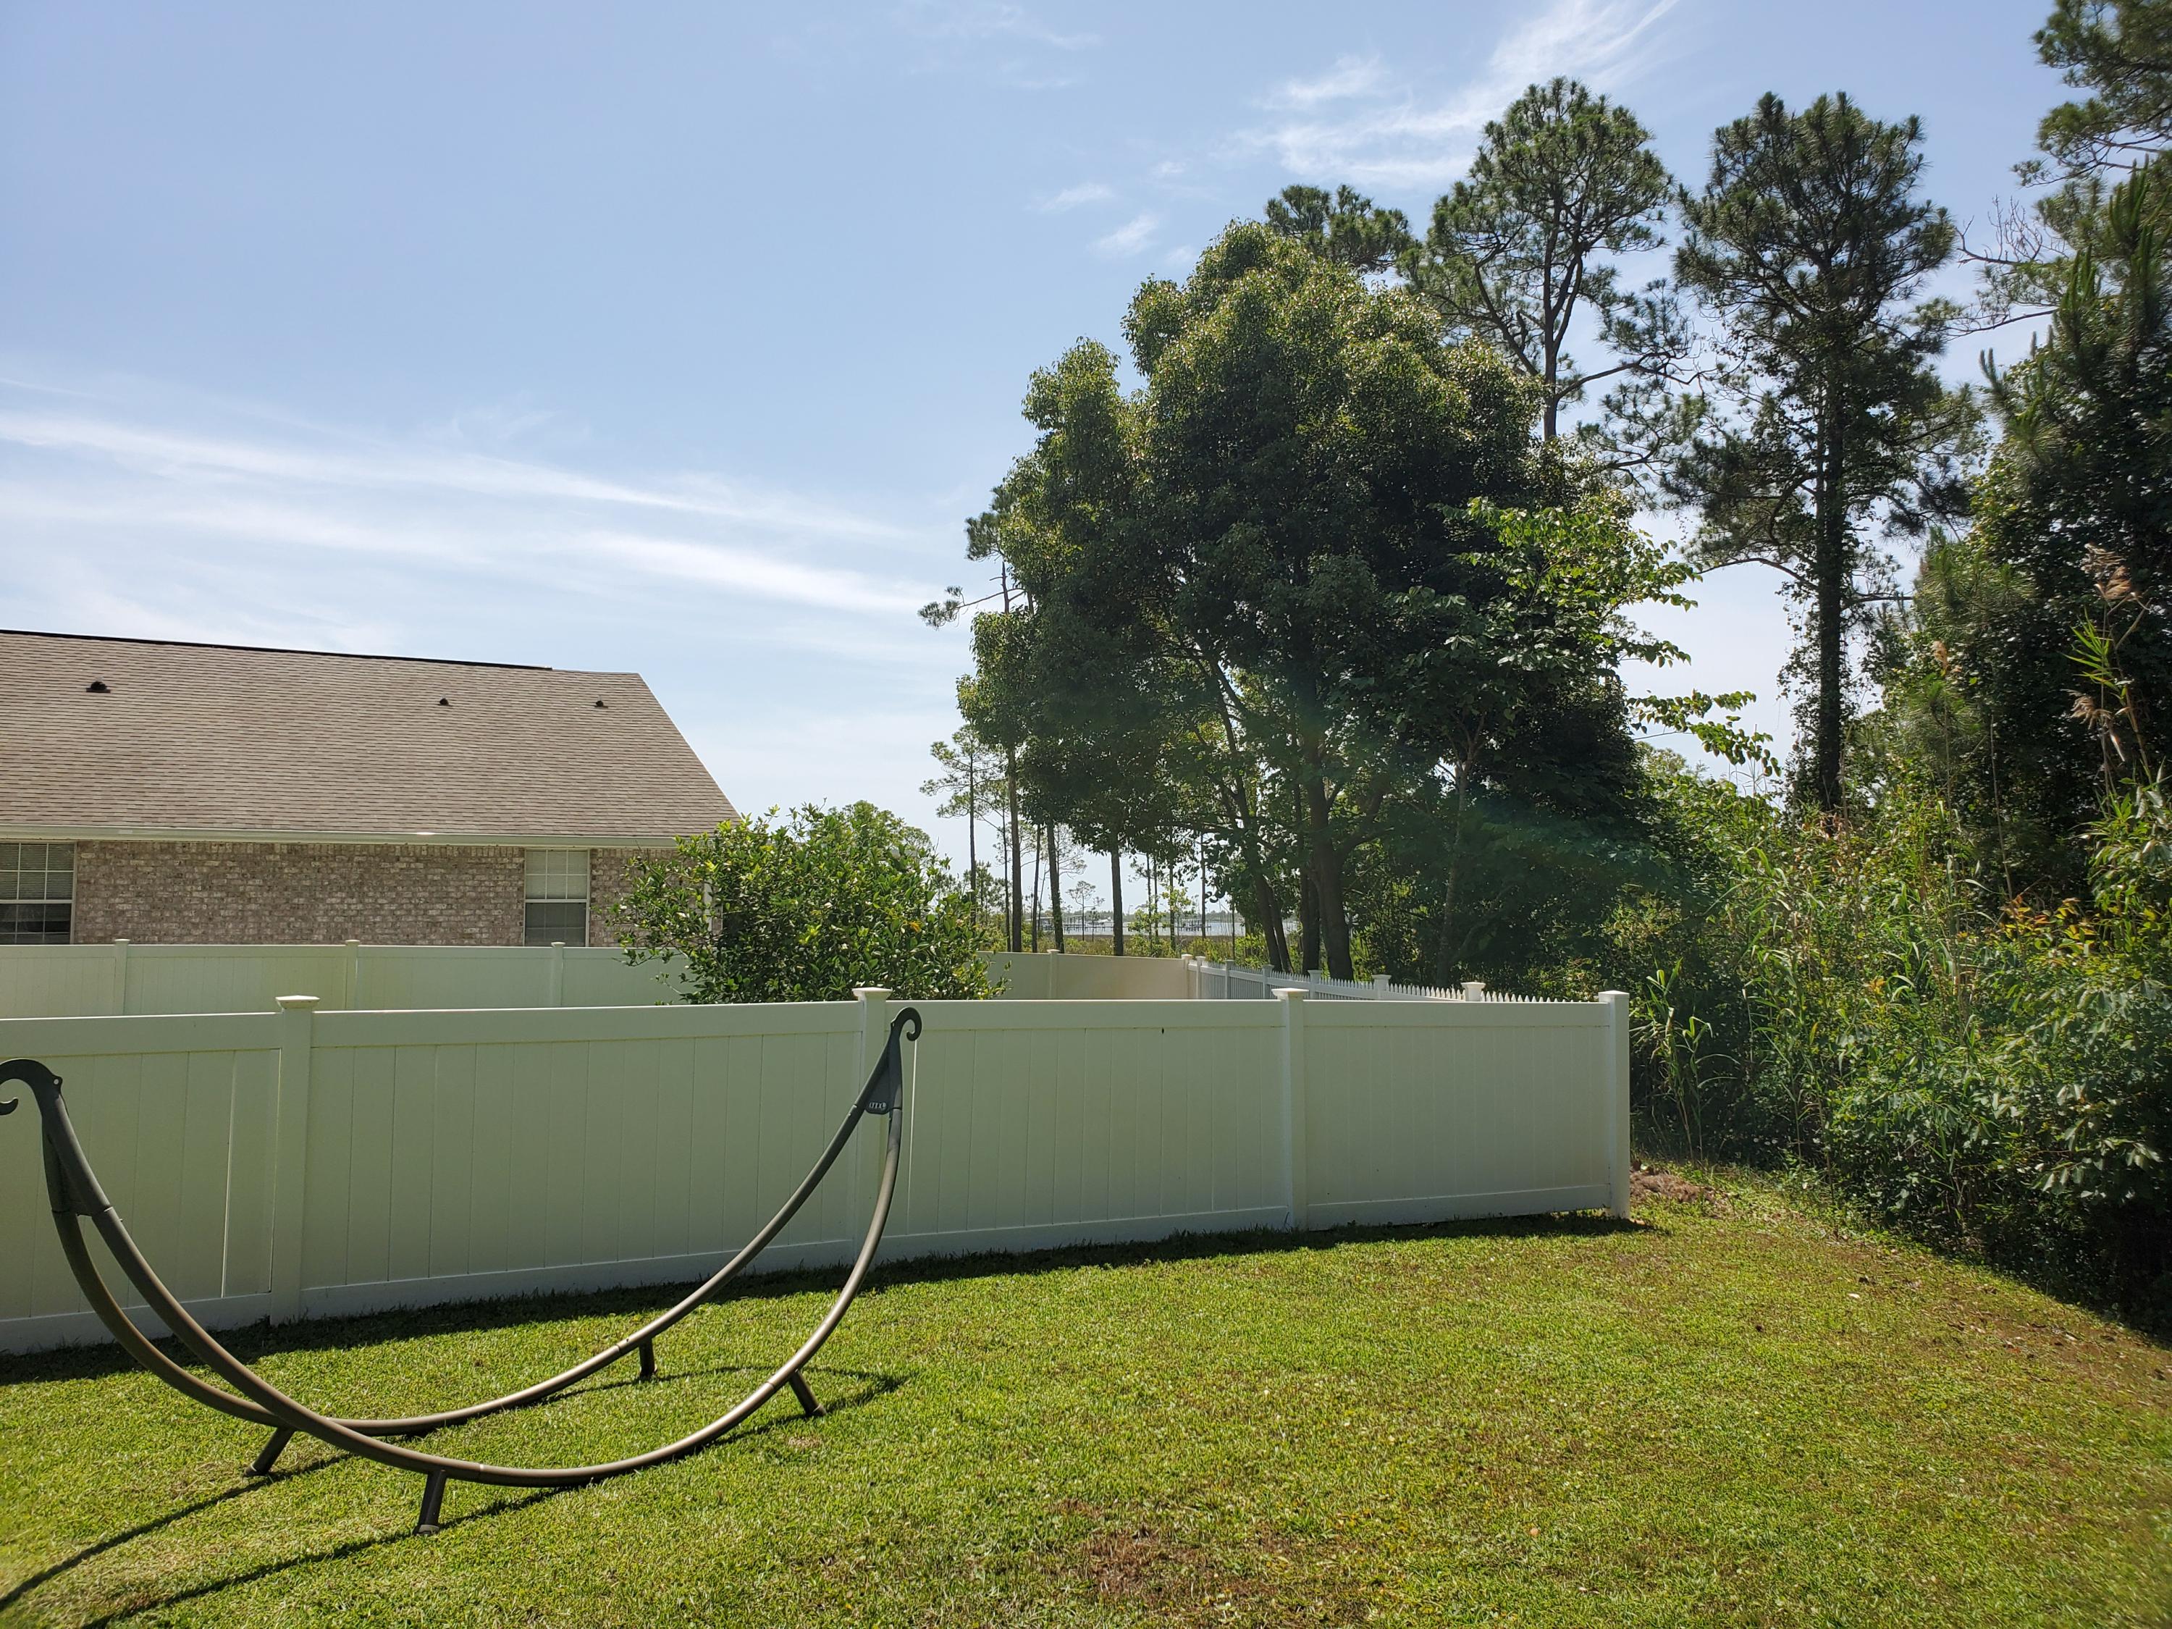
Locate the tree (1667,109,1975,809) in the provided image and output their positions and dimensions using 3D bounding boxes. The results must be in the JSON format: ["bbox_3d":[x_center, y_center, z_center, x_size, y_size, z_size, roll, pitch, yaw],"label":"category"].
[{"bbox_3d":[9.966,-3.650,22.000,3.900,12.200,3.900,-1,-4,25],"label":"tree"}]

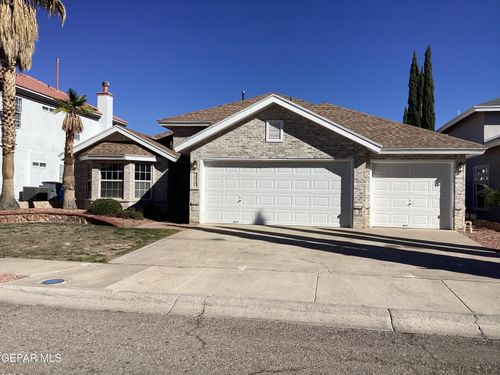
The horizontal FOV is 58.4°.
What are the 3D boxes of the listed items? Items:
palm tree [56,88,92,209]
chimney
[{"bbox_3d":[-7.153,-1.569,18.200,1.450,4.900,1.450,1,0,11],"label":"palm tree"},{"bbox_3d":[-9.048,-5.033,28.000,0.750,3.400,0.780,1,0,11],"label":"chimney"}]

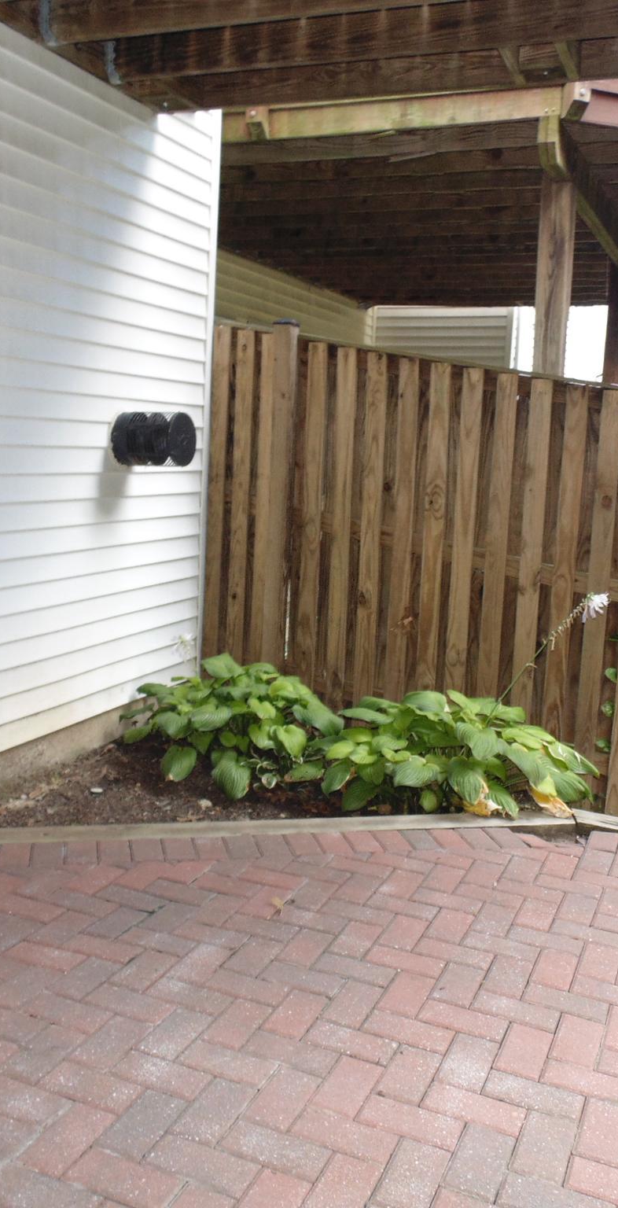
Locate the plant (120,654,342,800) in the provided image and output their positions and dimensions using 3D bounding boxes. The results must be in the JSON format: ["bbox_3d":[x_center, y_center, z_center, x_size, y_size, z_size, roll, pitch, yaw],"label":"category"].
[{"bbox_3d":[-0.320,0.453,4.268,0.900,0.420,0.820,2,9,-4],"label":"plant"}]

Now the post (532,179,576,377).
[{"bbox_3d":[1.150,-0.661,5.146,0.140,2.700,0.140,6,10,23],"label":"post"}]

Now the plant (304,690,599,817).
[{"bbox_3d":[0.573,0.527,4.068,1.100,0.400,0.820,4,9,9],"label":"plant"}]

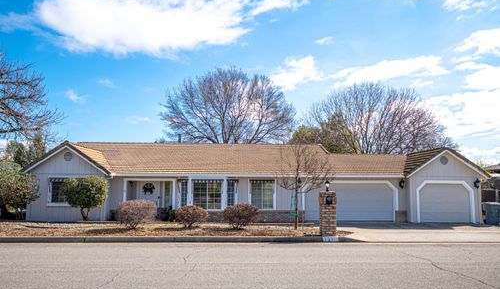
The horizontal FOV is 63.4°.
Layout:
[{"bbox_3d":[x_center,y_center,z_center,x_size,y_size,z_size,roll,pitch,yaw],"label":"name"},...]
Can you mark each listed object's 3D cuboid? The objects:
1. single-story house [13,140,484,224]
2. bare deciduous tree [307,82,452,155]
[{"bbox_3d":[0.422,2.344,27.777,24.405,5.002,13.700,0,-6,-1],"label":"single-story house"},{"bbox_3d":[13.472,-0.121,41.075,15.050,12.855,15.050,0,-6,-1],"label":"bare deciduous tree"}]

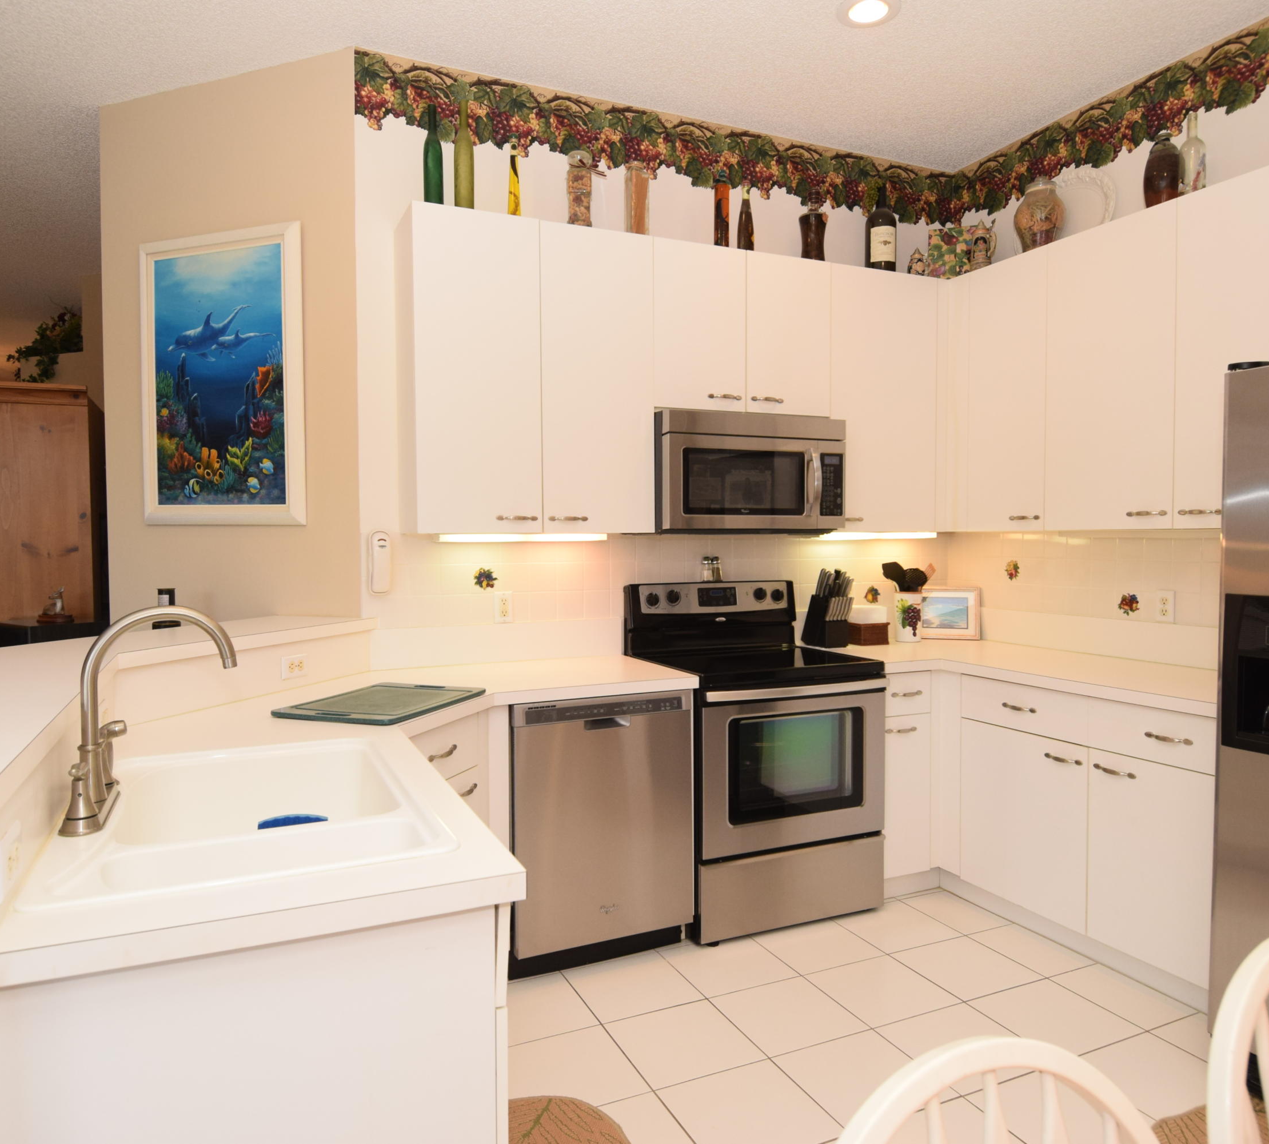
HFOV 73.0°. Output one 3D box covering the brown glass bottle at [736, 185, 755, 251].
[{"bbox_3d":[0.431,-1.340,3.313,0.067,0.312,0.067,0,2,0],"label":"brown glass bottle"}]

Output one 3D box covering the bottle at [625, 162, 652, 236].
[{"bbox_3d":[0.014,-1.332,3.125,0.072,0.314,0.072,-1,2,-24],"label":"bottle"}]

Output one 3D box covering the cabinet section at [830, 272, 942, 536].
[{"bbox_3d":[0.951,-0.685,3.608,0.541,1.046,0.312,-1,2,-24],"label":"cabinet section"}]

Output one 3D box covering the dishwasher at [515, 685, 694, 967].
[{"bbox_3d":[-0.206,0.816,2.960,0.600,0.877,0.600,-1,2,-24],"label":"dishwasher"}]

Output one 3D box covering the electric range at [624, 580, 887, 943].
[{"bbox_3d":[0.441,0.649,3.202,0.758,1.188,0.665,-1,2,-24],"label":"electric range"}]

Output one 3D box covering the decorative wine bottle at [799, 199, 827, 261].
[{"bbox_3d":[0.716,-1.357,3.433,0.107,0.321,0.107,0,2,0],"label":"decorative wine bottle"}]

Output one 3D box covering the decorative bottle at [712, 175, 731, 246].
[{"bbox_3d":[0.334,-1.352,3.269,0.061,0.340,0.061,-1,2,-24],"label":"decorative bottle"}]

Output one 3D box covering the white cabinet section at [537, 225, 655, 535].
[{"bbox_3d":[-0.183,-0.663,3.104,0.417,1.046,0.312,-1,2,-24],"label":"white cabinet section"}]

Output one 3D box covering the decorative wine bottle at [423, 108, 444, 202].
[{"bbox_3d":[-0.656,-1.343,2.804,0.063,0.360,0.063,-1,2,-24],"label":"decorative wine bottle"}]

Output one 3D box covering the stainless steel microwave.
[{"bbox_3d":[0.373,-0.364,3.274,0.760,0.432,0.420,-1,2,-24],"label":"stainless steel microwave"}]

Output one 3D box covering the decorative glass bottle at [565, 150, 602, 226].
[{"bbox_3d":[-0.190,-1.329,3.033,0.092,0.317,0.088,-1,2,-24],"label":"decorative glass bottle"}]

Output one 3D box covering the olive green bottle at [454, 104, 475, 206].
[{"bbox_3d":[-0.565,-1.363,2.844,0.066,0.394,0.066,-1,2,-24],"label":"olive green bottle"}]

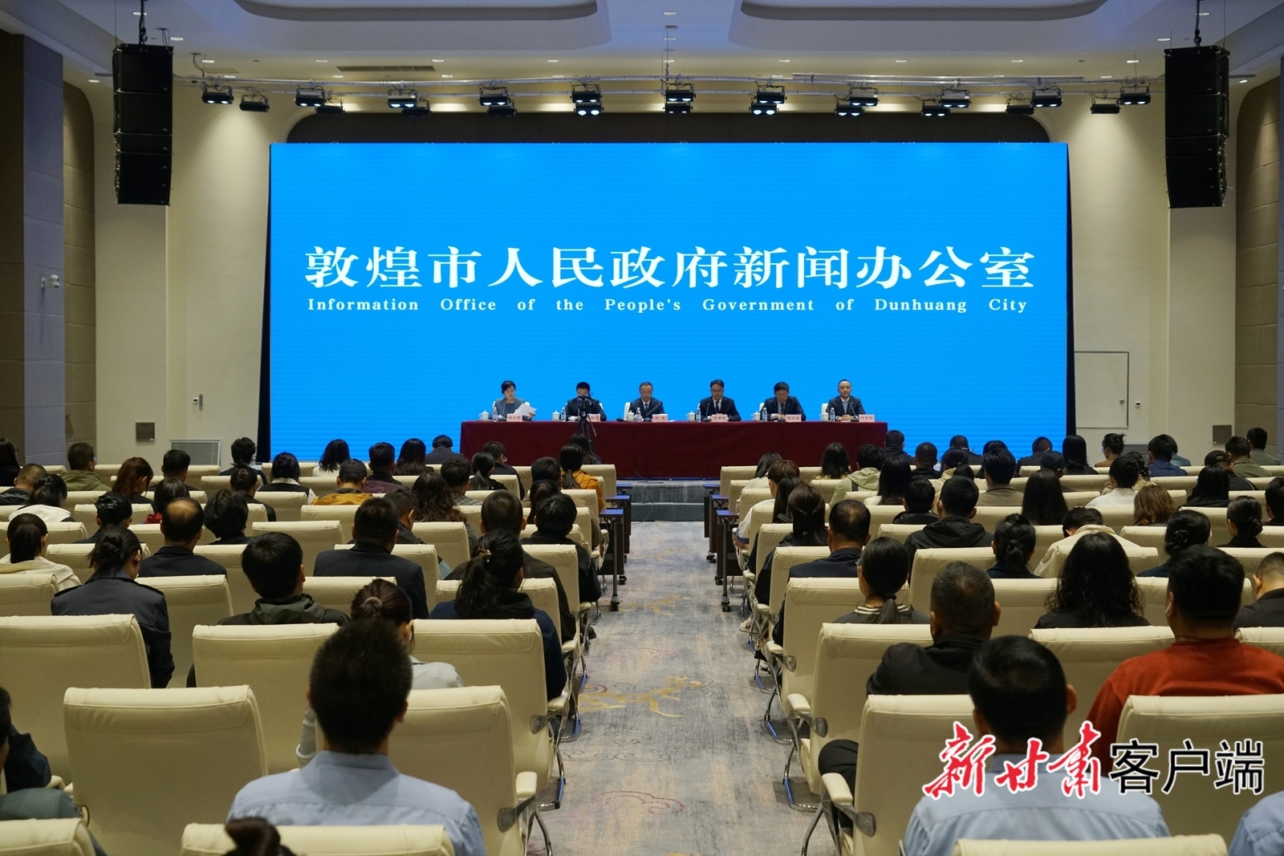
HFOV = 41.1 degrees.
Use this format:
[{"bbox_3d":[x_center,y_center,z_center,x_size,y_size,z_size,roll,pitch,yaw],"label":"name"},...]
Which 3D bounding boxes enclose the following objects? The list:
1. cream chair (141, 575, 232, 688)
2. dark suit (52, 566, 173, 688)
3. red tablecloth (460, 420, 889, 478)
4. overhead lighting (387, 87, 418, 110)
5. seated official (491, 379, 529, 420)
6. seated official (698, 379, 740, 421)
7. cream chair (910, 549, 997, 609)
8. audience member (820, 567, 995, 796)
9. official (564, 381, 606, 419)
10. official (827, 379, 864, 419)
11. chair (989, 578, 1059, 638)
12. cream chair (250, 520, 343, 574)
[{"bbox_3d":[-2.058,1.087,7.541,0.650,0.930,0.640,0,1,-6],"label":"cream chair"},{"bbox_3d":[-1.931,0.823,6.300,0.480,0.660,0.420,0,1,2],"label":"dark suit"},{"bbox_3d":[0.425,0.279,22.600,5.580,0.740,0.620,0,1,1],"label":"red tablecloth"},{"bbox_3d":[-3.269,-4.503,23.400,0.420,0.290,0.240,0,1,1],"label":"overhead lighting"},{"bbox_3d":[-1.743,0.014,22.535,0.500,1.267,0.750,0,2,1],"label":"seated official"},{"bbox_3d":[1.025,0.009,22.503,0.540,1.281,0.750,0,2,1],"label":"seated official"},{"bbox_3d":[1.521,1.053,8.596,0.660,0.967,0.660,0,2,-9],"label":"cream chair"},{"bbox_3d":[0.808,1.003,4.944,0.600,1.300,0.800,0,2,1],"label":"audience member"},{"bbox_3d":[-0.763,0.025,22.524,0.540,1.248,0.750,0,2,1],"label":"official"},{"bbox_3d":[2.680,0.008,22.484,0.520,1.283,0.750,0,2,1],"label":"official"},{"bbox_3d":[1.581,1.090,7.428,0.650,0.930,0.640,0,1,1],"label":"chair"},{"bbox_3d":[-2.085,1.016,10.410,0.650,0.930,0.640,0,1,-8],"label":"cream chair"}]

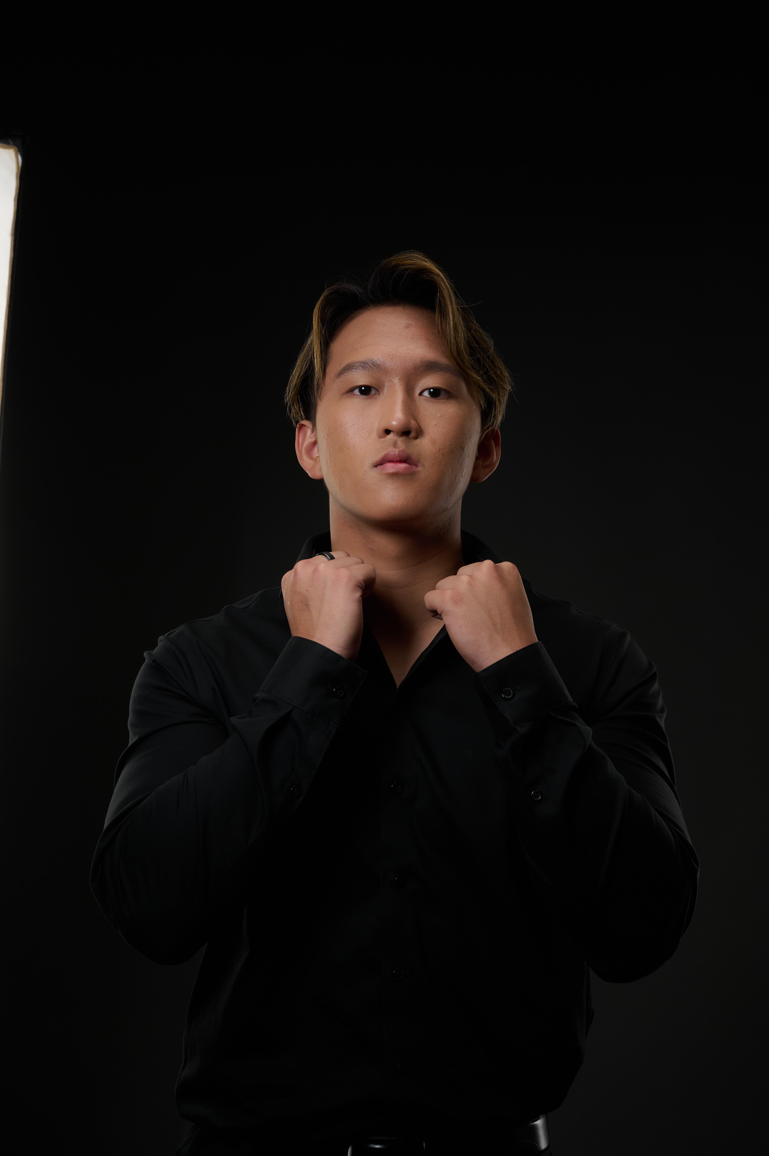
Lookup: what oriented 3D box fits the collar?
[{"bbox_3d":[0.013,-0.008,2.080,0.205,0.088,0.165,0,0,0],"label":"collar"}]

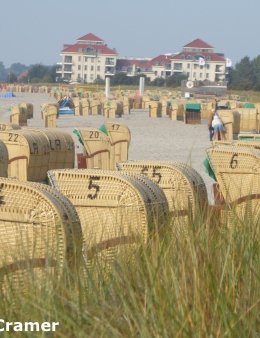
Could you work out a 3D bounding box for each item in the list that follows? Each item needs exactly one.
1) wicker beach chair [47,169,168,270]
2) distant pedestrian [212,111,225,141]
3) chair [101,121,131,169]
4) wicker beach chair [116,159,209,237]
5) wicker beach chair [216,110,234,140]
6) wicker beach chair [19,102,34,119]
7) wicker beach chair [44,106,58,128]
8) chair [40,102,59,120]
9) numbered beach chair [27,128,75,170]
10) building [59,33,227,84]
[{"bbox_3d":[-0.179,0.833,21.700,0.930,1.600,1.200,2,2,8],"label":"wicker beach chair"},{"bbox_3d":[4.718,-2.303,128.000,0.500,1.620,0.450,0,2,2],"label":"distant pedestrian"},{"bbox_3d":[-0.388,-0.693,76.500,0.920,1.570,1.180,0,2,3],"label":"chair"},{"bbox_3d":[0.405,0.727,29.300,0.930,1.600,1.200,2,2,9],"label":"wicker beach chair"},{"bbox_3d":[5.261,-2.314,128.000,0.920,1.580,1.180,1,2,22],"label":"wicker beach chair"},{"bbox_3d":[-10.101,-5.680,236.000,0.920,1.600,1.200,3,3,29],"label":"wicker beach chair"},{"bbox_3d":[-5.744,-3.804,176.000,0.920,1.600,1.200,1,2,-4],"label":"wicker beach chair"},{"bbox_3d":[-7.287,-5.230,220.000,1.000,1.530,1.200,2,3,36],"label":"chair"},{"bbox_3d":[-2.108,-0.264,63.000,0.920,1.550,1.180,1,3,31],"label":"numbered beach chair"},{"bbox_3d":[4.191,-35.377,792.000,55.000,17.000,25.000,1,2,0],"label":"building"}]

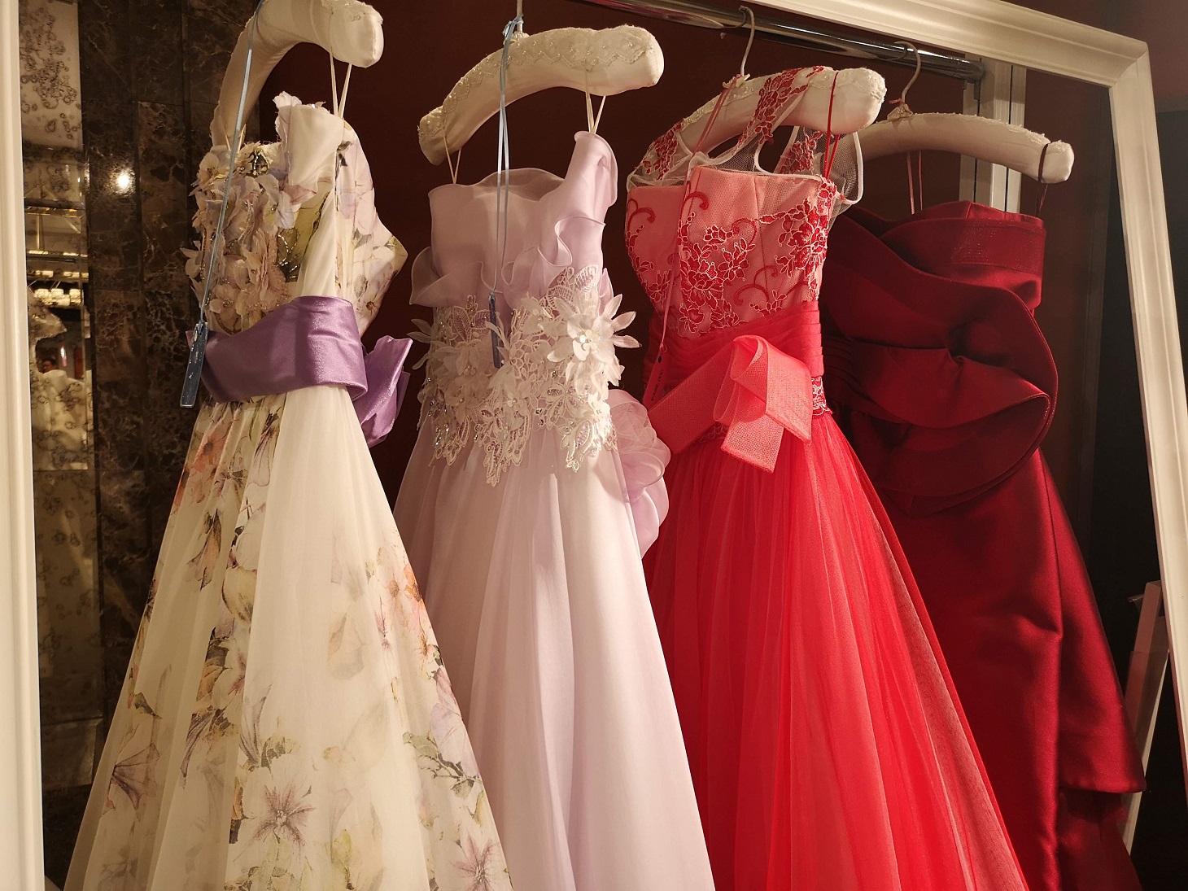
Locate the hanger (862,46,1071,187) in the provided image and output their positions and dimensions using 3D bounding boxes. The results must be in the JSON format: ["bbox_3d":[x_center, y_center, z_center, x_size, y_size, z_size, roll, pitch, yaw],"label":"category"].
[{"bbox_3d":[0.382,-0.393,1.113,0.062,0.171,0.400,-3,11,-36],"label":"hanger"}]

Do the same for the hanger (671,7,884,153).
[{"bbox_3d":[0.162,-0.392,1.010,0.062,0.165,0.400,-2,6,-27],"label":"hanger"}]

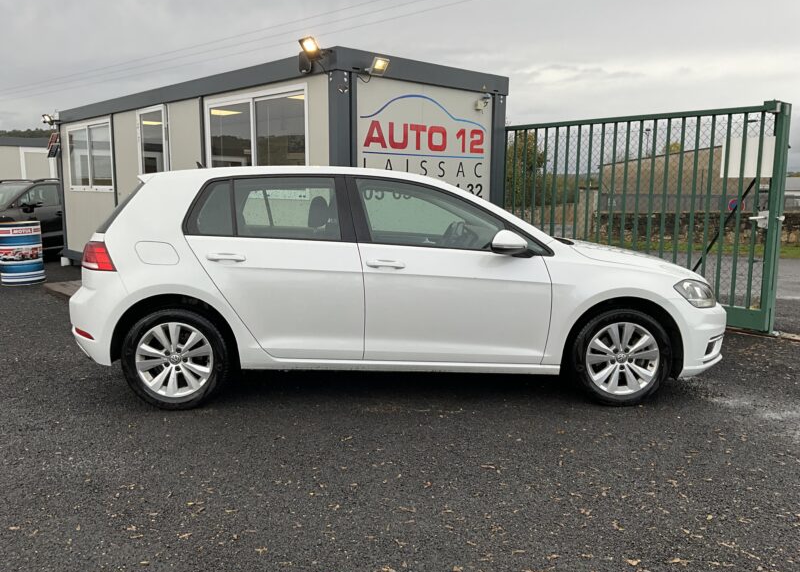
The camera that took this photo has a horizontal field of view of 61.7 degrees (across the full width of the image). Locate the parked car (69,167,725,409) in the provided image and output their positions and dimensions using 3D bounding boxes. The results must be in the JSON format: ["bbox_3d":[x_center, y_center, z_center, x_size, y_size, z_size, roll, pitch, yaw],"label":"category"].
[{"bbox_3d":[0.012,-0.116,4.771,4.258,1.470,1.790,0,8,-2],"label":"parked car"}]

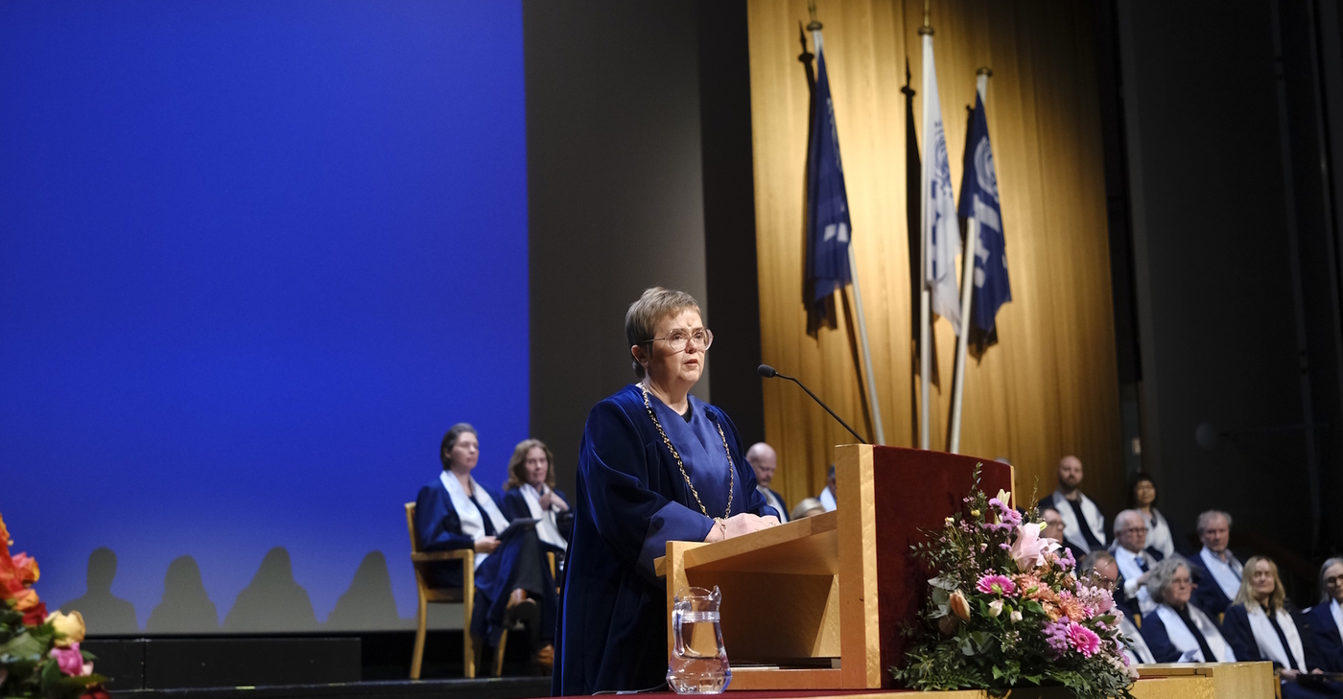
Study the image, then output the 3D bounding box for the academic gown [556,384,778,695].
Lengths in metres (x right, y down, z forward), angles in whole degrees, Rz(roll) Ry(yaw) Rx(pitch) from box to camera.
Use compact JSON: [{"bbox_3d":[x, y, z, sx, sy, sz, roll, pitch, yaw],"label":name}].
[{"bbox_3d":[-0.004,0.723,4.200,0.560,1.320,0.600,-11,-13,42],"label":"academic gown"}]

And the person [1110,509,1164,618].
[{"bbox_3d":[2.588,1.467,9.818,0.600,1.280,0.820,4,-11,-32],"label":"person"}]

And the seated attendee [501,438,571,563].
[{"bbox_3d":[-0.594,1.051,9.439,0.580,1.240,0.800,7,-13,-42],"label":"seated attendee"}]

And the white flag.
[{"bbox_3d":[1.652,-1.013,11.400,0.270,1.880,0.220,3,-11,-25],"label":"white flag"}]

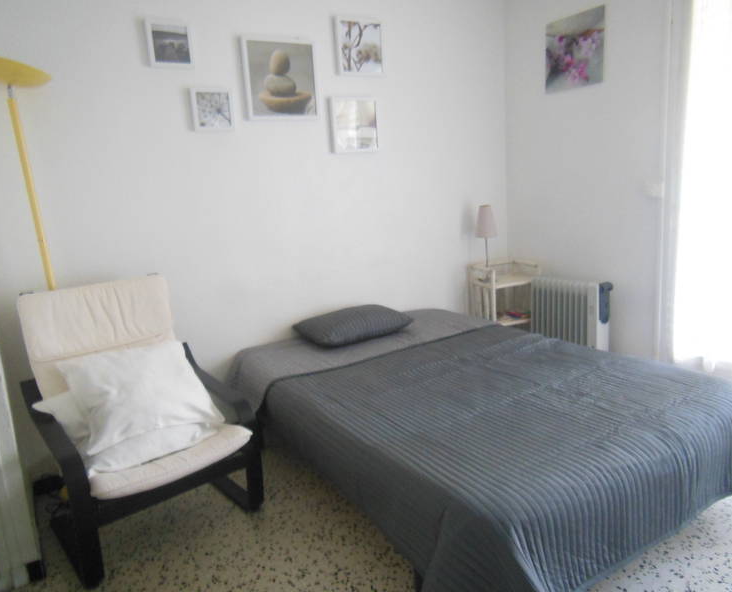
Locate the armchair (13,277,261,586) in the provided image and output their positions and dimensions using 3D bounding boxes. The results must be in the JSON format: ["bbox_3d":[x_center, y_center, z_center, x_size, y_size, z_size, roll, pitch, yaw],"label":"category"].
[{"bbox_3d":[-0.910,0.440,2.261,0.680,0.935,0.830,-13,14,-36],"label":"armchair"}]

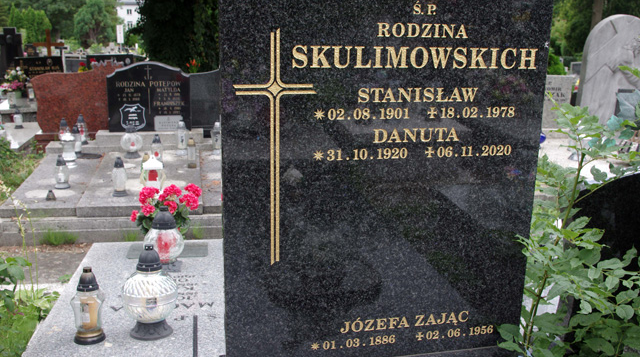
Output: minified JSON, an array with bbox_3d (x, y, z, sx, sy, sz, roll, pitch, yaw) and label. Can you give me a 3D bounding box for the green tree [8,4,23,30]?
[{"bbox_3d":[-17.066,-8.220,35.681,0.837,2.992,0.837,-1,12,-10],"label":"green tree"}]

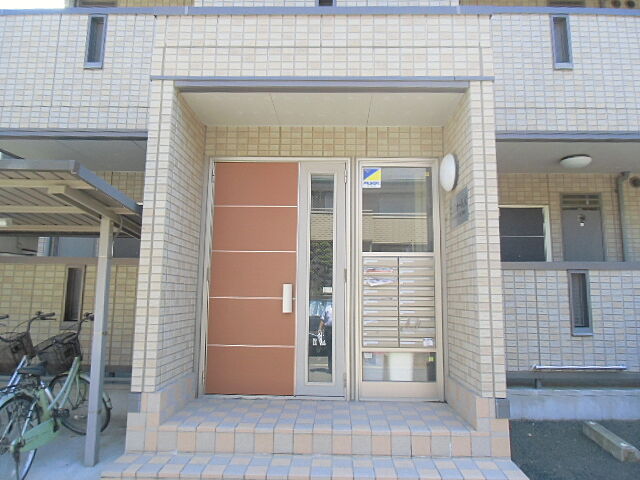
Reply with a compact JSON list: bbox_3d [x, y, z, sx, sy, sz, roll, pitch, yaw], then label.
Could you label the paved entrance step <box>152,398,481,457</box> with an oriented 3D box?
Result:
[{"bbox_3d":[-0.005,1.652,3.992,2.540,0.210,0.980,1,-8,1],"label":"paved entrance step"}]

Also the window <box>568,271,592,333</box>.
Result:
[{"bbox_3d":[2.878,0.695,4.919,0.230,0.710,0.100,1,-8,1],"label":"window"}]

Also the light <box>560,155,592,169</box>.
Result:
[{"bbox_3d":[3.345,-1.004,5.791,0.360,0.110,0.360,1,-8,1],"label":"light"}]

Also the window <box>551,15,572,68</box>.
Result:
[{"bbox_3d":[2.905,-2.370,5.342,0.220,0.700,0.100,1,-8,1],"label":"window"}]

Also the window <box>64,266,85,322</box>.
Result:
[{"bbox_3d":[-2.781,0.642,5.032,0.225,0.700,0.100,1,-8,1],"label":"window"}]

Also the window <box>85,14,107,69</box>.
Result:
[{"bbox_3d":[-2.742,-2.423,5.455,0.230,0.700,0.100,1,-8,1],"label":"window"}]

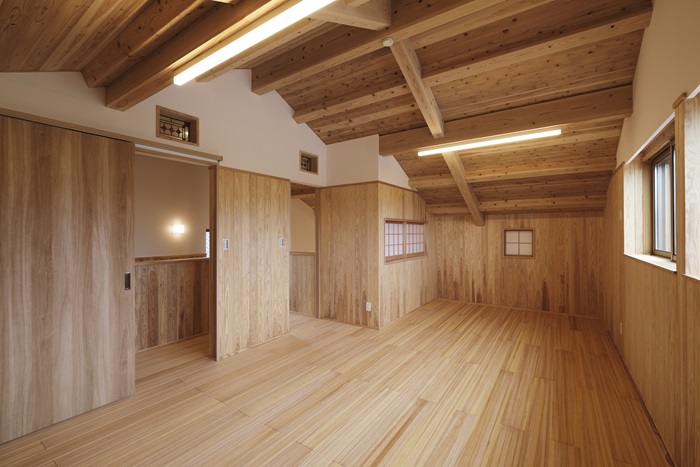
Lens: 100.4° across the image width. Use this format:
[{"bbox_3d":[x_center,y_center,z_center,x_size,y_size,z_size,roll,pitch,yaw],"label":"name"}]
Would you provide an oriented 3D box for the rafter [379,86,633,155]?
[{"bbox_3d":[1.500,-1.209,3.357,2.545,0.259,0.120,1,1,35],"label":"rafter"}]

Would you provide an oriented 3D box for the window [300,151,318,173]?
[{"bbox_3d":[-0.623,-1.023,4.284,0.090,0.288,0.393,1,1,35],"label":"window"}]

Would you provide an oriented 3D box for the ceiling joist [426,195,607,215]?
[{"bbox_3d":[2.523,-0.461,4.836,2.545,0.115,0.120,1,-23,35],"label":"ceiling joist"}]

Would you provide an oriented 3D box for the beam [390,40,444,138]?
[{"bbox_3d":[0.760,-1.480,3.062,0.126,0.182,1.372,1,-21,35],"label":"beam"}]

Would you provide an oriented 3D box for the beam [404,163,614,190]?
[{"bbox_3d":[2.036,-0.814,4.132,2.545,0.115,0.120,1,-23,35],"label":"beam"}]

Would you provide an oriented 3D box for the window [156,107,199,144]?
[{"bbox_3d":[-1.658,-1.008,2.800,0.090,0.287,0.389,1,1,35],"label":"window"}]

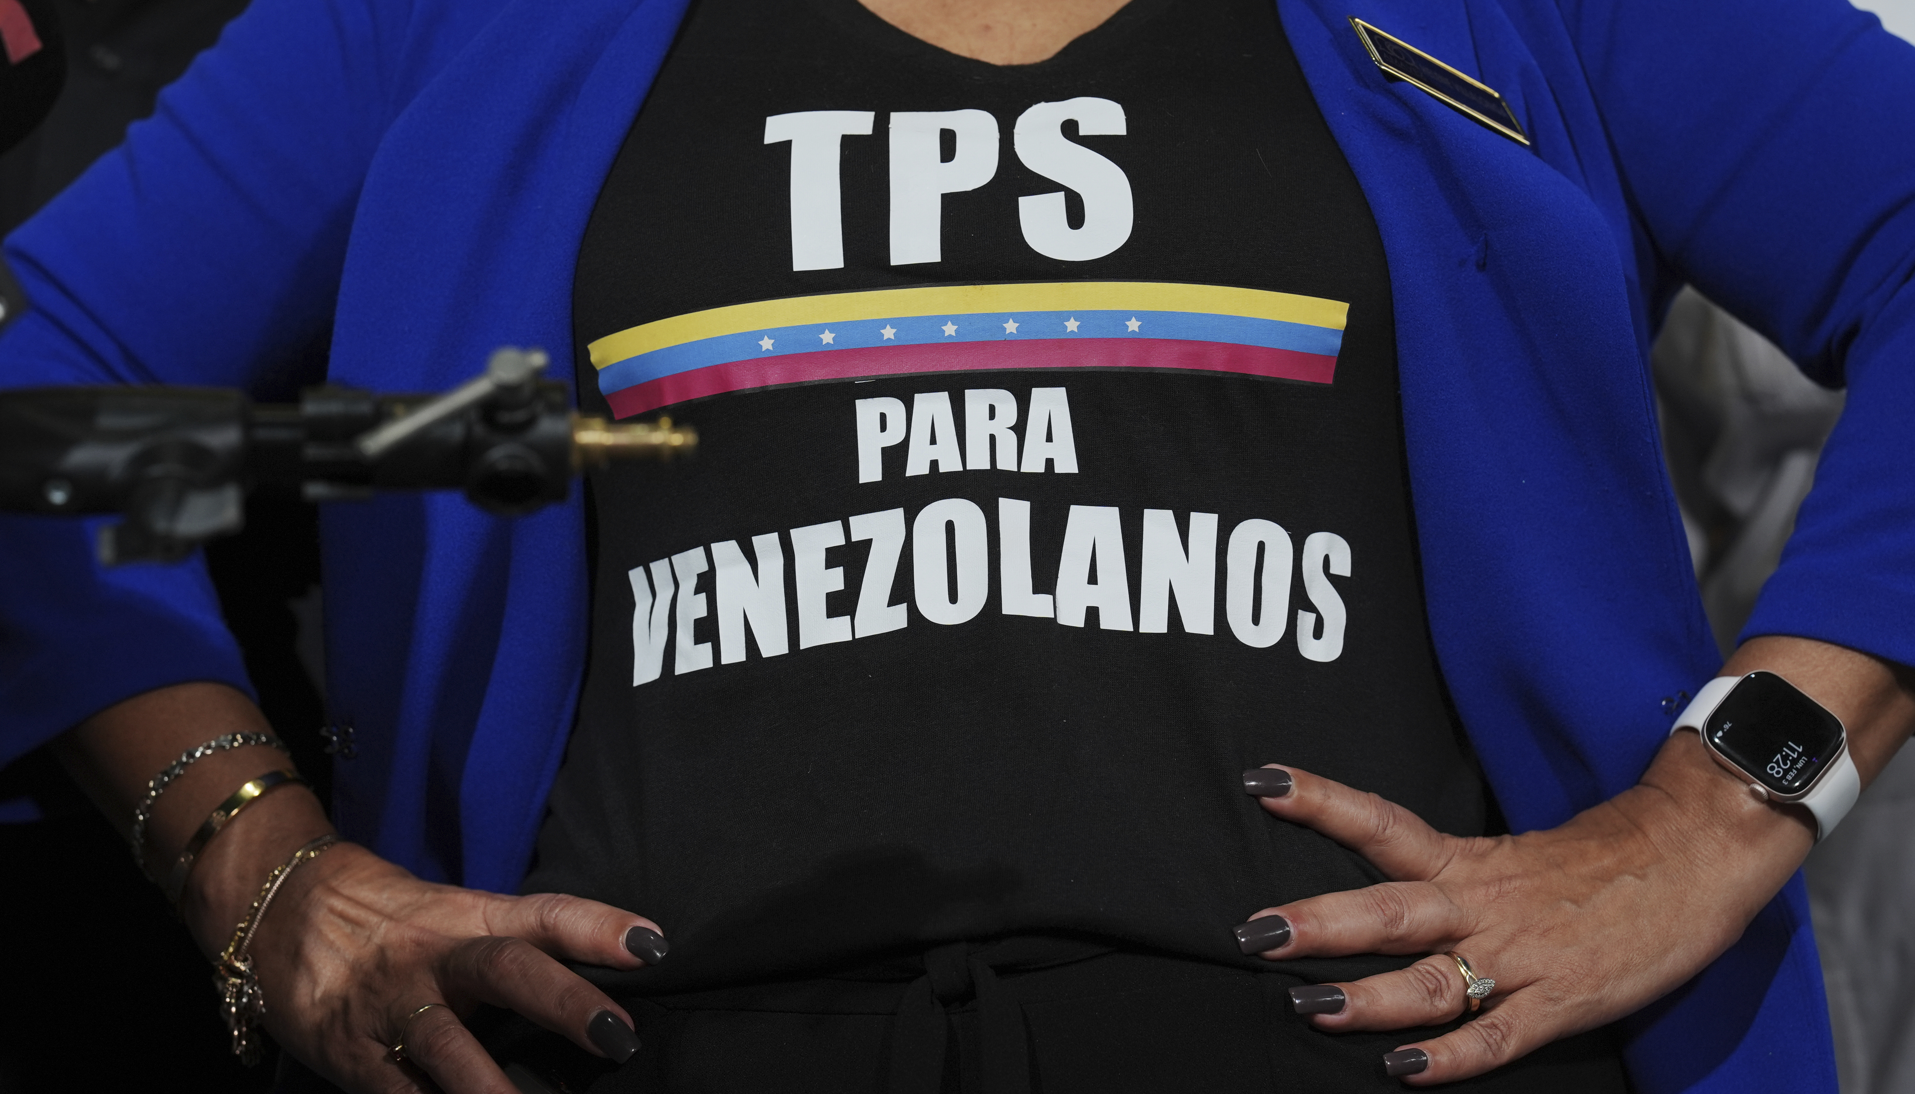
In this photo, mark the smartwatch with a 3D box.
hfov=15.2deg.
[{"bbox_3d":[0.279,0.074,2.490,0.064,0.037,0.053,33,-21,3],"label":"smartwatch"}]

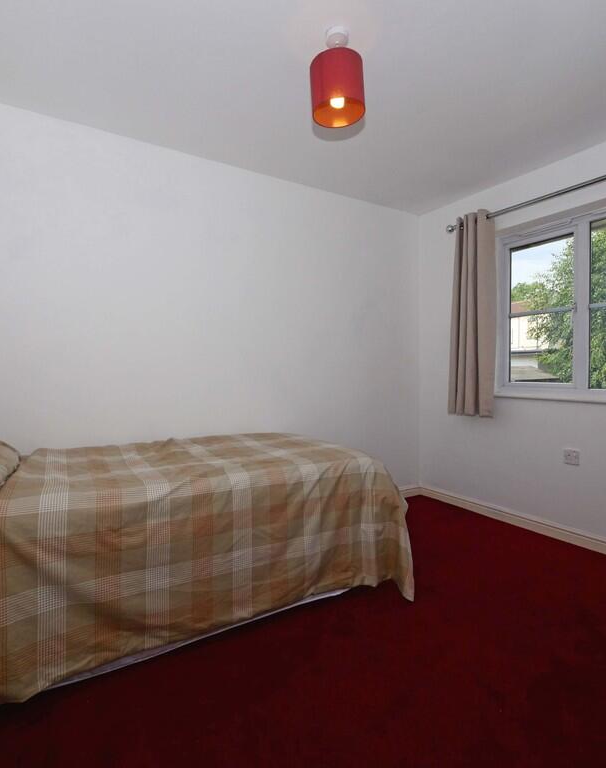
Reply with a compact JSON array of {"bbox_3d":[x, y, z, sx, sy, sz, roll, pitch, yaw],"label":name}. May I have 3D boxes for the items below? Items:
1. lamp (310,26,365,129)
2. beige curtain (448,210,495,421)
[{"bbox_3d":[0.140,-1.226,1.635,0.210,0.313,0.210,0,2,0],"label":"lamp"},{"bbox_3d":[1.223,-0.499,3.026,0.120,1.460,0.370,-1,2,-32],"label":"beige curtain"}]

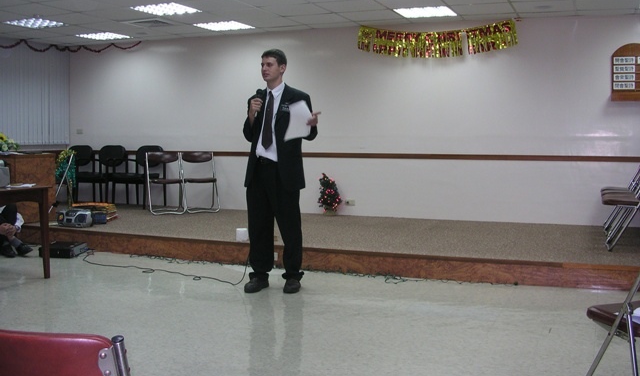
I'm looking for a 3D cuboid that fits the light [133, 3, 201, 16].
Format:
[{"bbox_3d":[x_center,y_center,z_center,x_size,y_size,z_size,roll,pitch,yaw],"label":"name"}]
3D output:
[{"bbox_3d":[-1.537,-1.812,6.879,0.580,0.060,0.580,2,5,22],"label":"light"}]

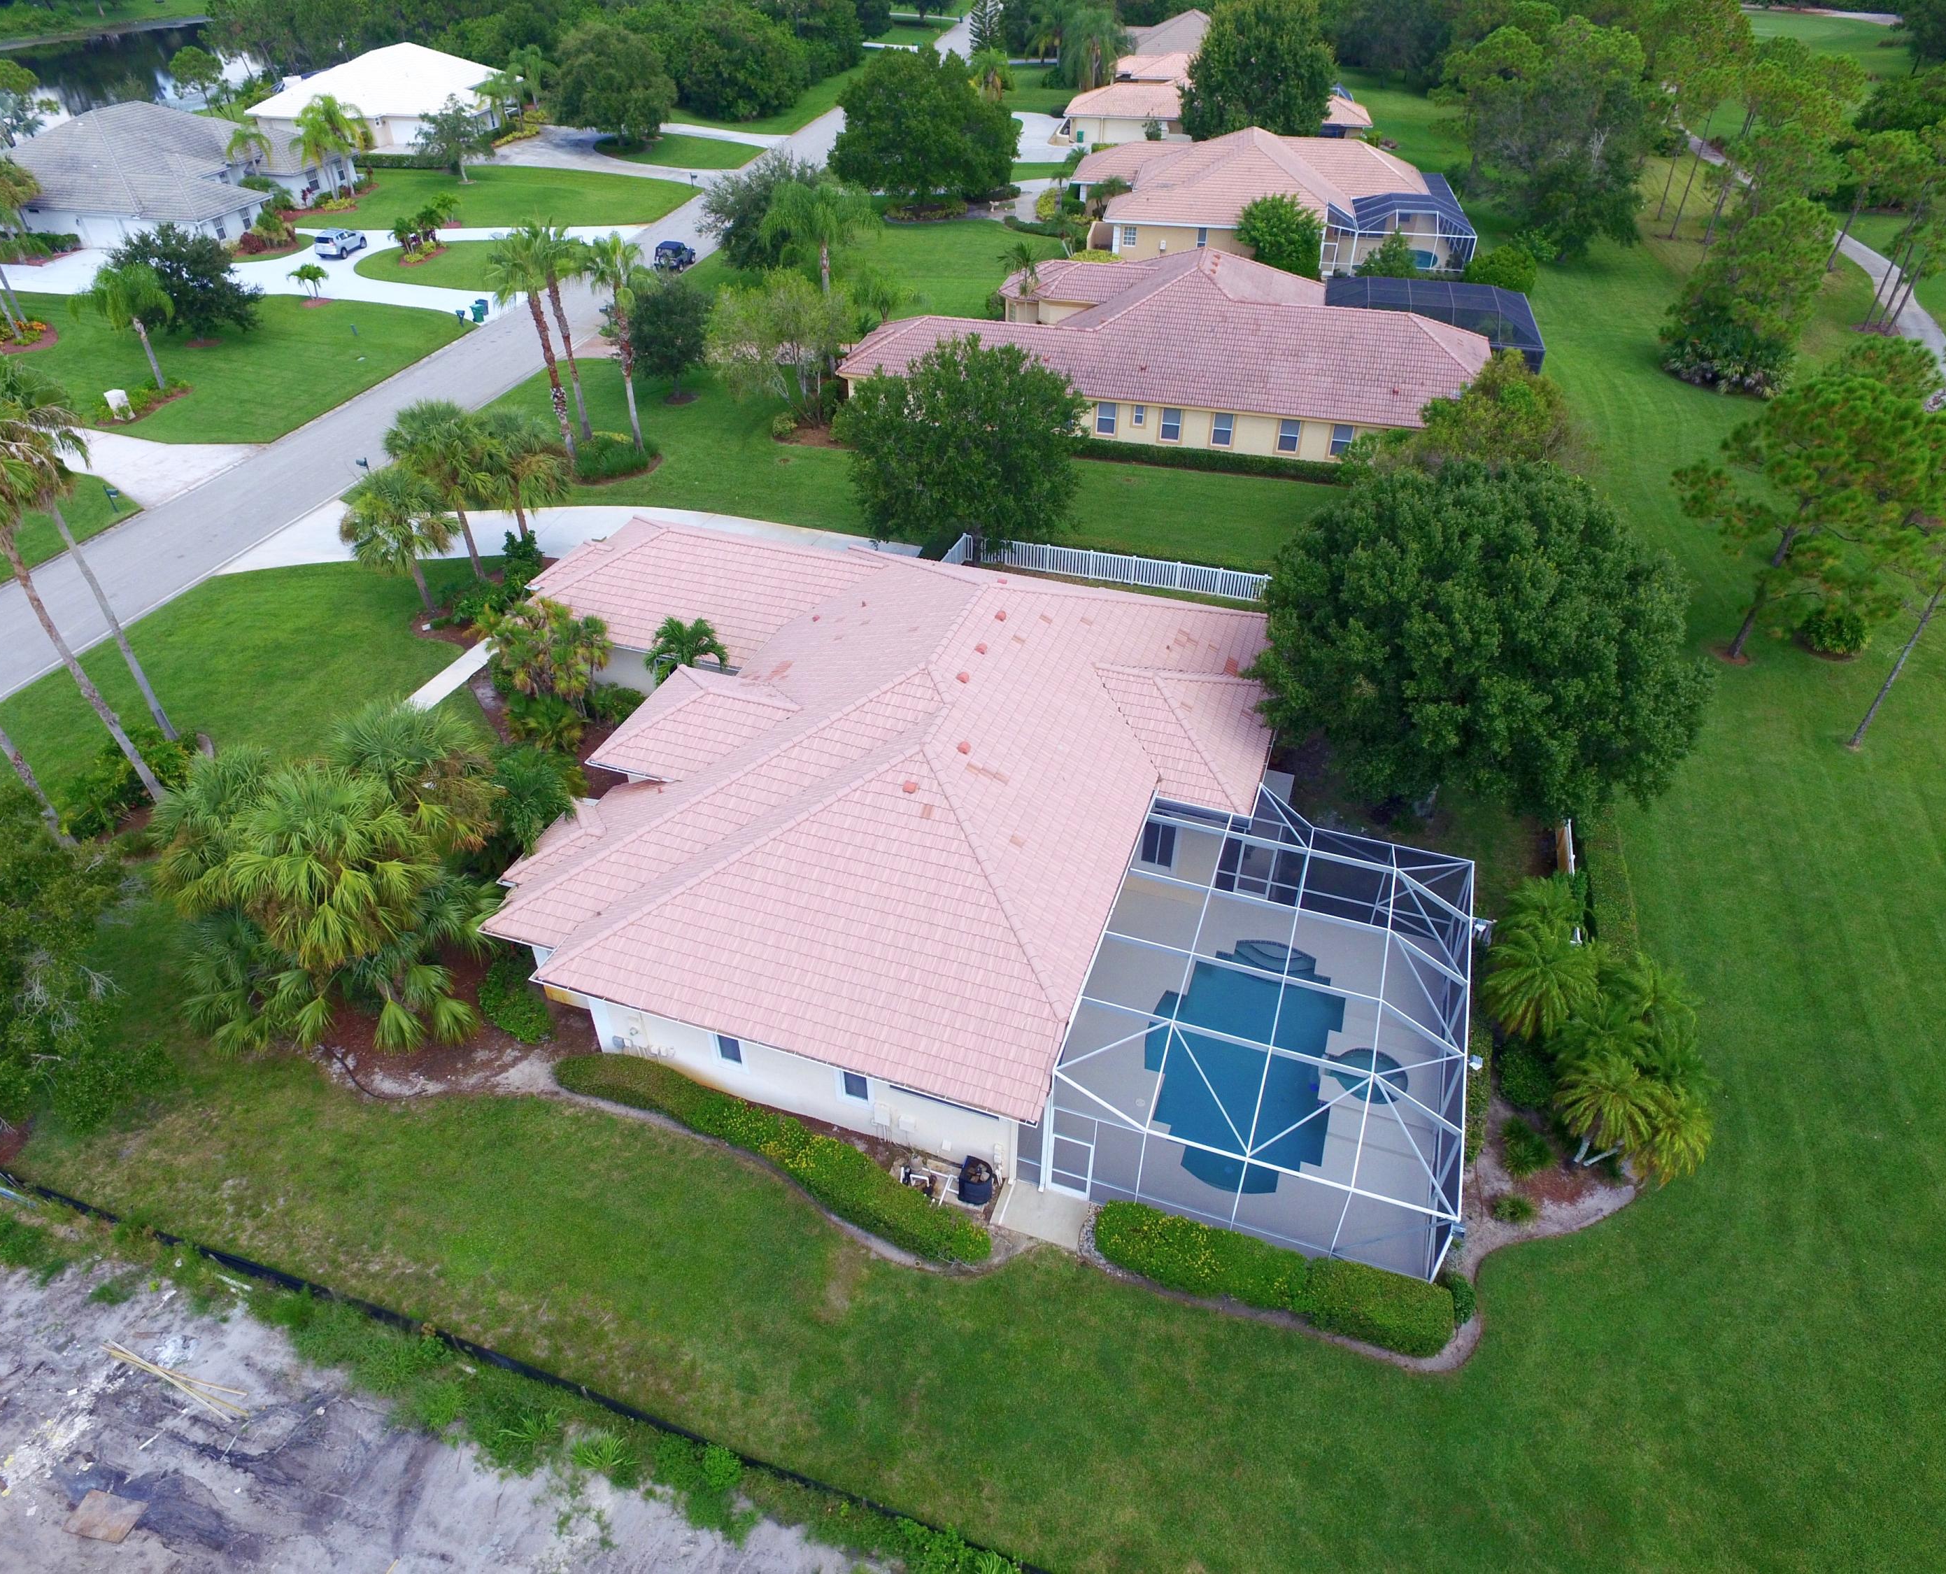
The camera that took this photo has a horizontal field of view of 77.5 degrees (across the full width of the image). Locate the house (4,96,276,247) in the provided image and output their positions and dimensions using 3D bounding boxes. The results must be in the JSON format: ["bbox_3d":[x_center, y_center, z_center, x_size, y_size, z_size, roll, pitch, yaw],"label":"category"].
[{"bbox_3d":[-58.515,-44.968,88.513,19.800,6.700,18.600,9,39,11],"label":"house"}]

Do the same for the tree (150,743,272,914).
[{"bbox_3d":[-22.004,1.627,35.587,3.900,5.600,3.900,0,39,0],"label":"tree"}]

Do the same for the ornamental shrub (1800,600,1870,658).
[{"bbox_3d":[32.149,-5.837,45.198,2.250,1.800,2.250,0,38,0],"label":"ornamental shrub"}]

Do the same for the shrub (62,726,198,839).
[{"bbox_3d":[-27.155,-0.324,38.647,2.300,1.400,4.600,12,40,15],"label":"shrub"}]

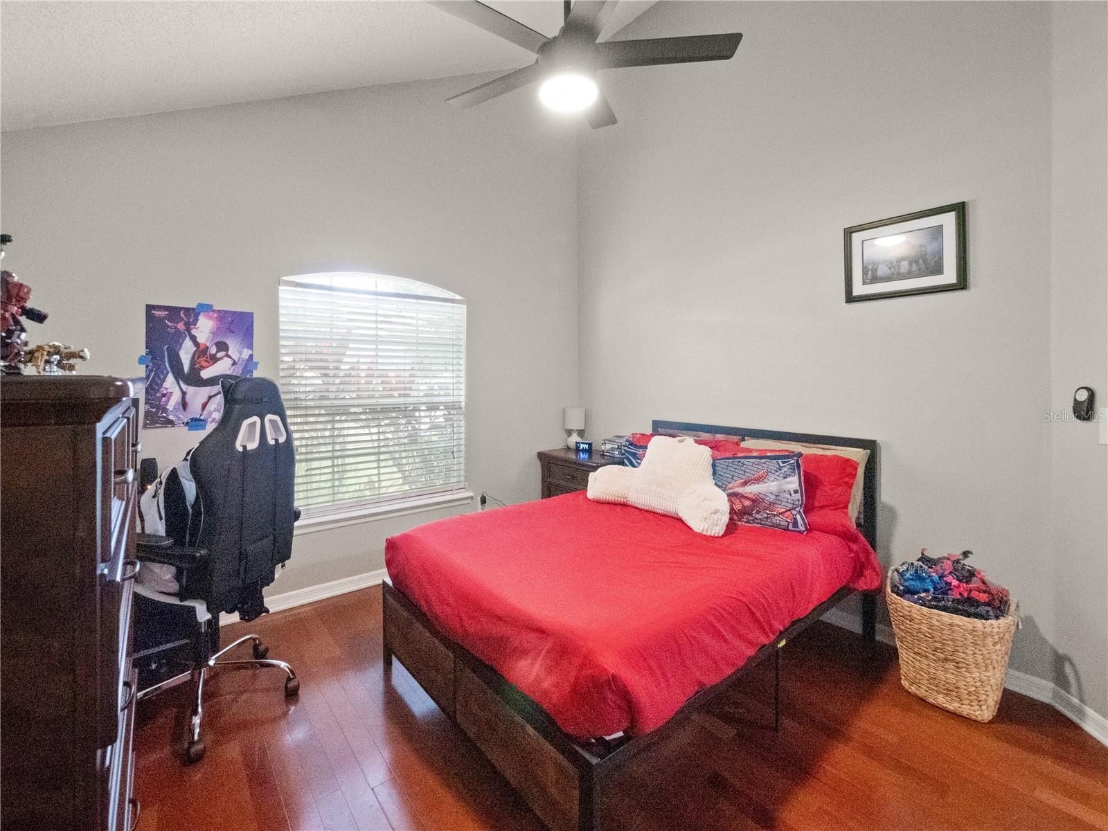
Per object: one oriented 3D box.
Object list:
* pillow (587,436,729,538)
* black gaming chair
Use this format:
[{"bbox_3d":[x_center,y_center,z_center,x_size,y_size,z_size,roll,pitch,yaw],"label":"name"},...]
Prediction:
[{"bbox_3d":[0.705,0.375,2.718,0.410,0.430,0.870,-3,4,-41],"label":"pillow"},{"bbox_3d":[-1.483,0.553,1.871,0.690,1.360,0.660,1,3,17],"label":"black gaming chair"}]

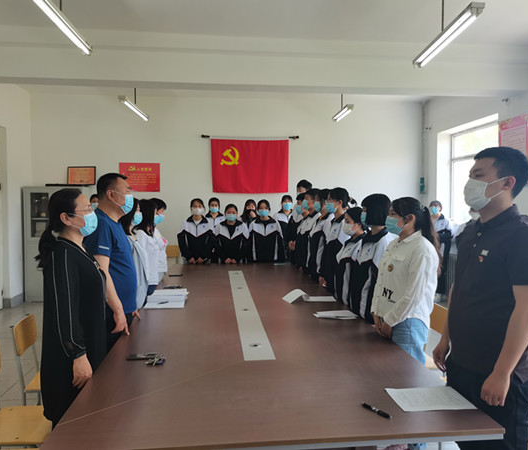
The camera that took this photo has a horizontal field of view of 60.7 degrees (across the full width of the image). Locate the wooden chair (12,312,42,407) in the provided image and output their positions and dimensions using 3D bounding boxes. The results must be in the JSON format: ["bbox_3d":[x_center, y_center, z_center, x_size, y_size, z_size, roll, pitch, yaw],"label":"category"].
[{"bbox_3d":[-1.300,1.000,2.920,0.450,0.810,0.400,0,3,-5],"label":"wooden chair"}]

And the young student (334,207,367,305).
[{"bbox_3d":[0.745,0.611,3.652,0.300,1.520,0.450,-1,3,-16],"label":"young student"}]

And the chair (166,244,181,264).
[{"bbox_3d":[-1.520,0.798,6.945,0.400,0.840,0.440,0,3,-5],"label":"chair"}]

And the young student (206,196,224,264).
[{"bbox_3d":[-0.711,0.428,6.636,0.460,1.640,0.290,0,2,-6],"label":"young student"}]

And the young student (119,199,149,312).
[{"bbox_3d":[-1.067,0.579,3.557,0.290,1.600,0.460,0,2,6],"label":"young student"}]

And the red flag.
[{"bbox_3d":[-0.237,-1.037,7.981,1.378,0.927,0.040,0,2,-6],"label":"red flag"}]

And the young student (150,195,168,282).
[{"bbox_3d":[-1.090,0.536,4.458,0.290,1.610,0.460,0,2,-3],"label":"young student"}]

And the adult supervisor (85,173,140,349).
[{"bbox_3d":[-0.980,0.535,2.908,0.340,1.740,0.500,0,3,-5],"label":"adult supervisor"}]

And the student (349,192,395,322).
[{"bbox_3d":[0.810,0.586,3.211,0.320,1.610,0.450,-1,3,-14],"label":"student"}]

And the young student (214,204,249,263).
[{"bbox_3d":[-0.430,0.489,6.049,0.460,1.540,0.320,0,3,-3],"label":"young student"}]

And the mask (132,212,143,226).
[{"bbox_3d":[-0.985,-0.043,3.500,0.075,0.105,0.130,0,3,0],"label":"mask"}]

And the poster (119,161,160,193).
[{"bbox_3d":[-2.146,-0.817,7.806,0.688,0.505,0.015,0,2,-6],"label":"poster"}]

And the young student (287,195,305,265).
[{"bbox_3d":[0.490,0.457,5.604,0.290,1.670,0.460,-1,3,-31],"label":"young student"}]

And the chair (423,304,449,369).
[{"bbox_3d":[1.090,0.983,3.289,0.450,0.810,0.400,0,3,-5],"label":"chair"}]

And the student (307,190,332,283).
[{"bbox_3d":[0.601,0.489,4.731,0.290,1.680,0.460,-1,3,-16],"label":"student"}]

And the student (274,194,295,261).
[{"bbox_3d":[0.335,0.408,6.743,0.460,1.670,0.290,0,2,-6],"label":"student"}]

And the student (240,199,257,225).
[{"bbox_3d":[-0.207,0.436,6.689,0.460,1.620,0.290,0,2,-6],"label":"student"}]

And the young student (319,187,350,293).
[{"bbox_3d":[0.700,0.509,4.108,0.310,1.680,0.470,-1,3,-16],"label":"young student"}]

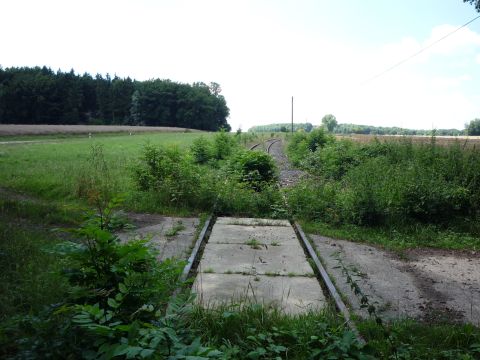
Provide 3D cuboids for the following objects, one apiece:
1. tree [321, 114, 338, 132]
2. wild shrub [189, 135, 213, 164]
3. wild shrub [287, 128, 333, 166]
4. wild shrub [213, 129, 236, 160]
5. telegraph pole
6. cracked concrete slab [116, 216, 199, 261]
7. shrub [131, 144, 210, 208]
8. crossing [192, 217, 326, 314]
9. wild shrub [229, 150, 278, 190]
[{"bbox_3d":[61.855,-38.326,305.793,11.738,13.868,10.500,0,6,0],"label":"tree"},{"bbox_3d":[-1.835,-1.382,21.148,1.014,1.372,1.050,0,6,0],"label":"wild shrub"},{"bbox_3d":[3.155,-1.445,20.141,2.020,1.777,1.900,0,6,0],"label":"wild shrub"},{"bbox_3d":[-0.824,-1.845,23.597,1.236,1.779,1.250,0,6,0],"label":"wild shrub"},{"bbox_3d":[8.314,-9.641,70.388,0.200,7.107,0.200,0,6,0],"label":"telegraph pole"},{"bbox_3d":[-1.290,0.886,6.689,1.220,0.120,2.704,0,6,1],"label":"cracked concrete slab"},{"bbox_3d":[-1.450,-0.086,9.391,1.586,1.322,1.350,0,6,0],"label":"shrub"},{"bbox_3d":[0.190,0.992,5.852,1.282,0.150,4.117,0,6,1],"label":"crossing"},{"bbox_3d":[0.367,-0.229,12.075,1.309,1.140,1.200,0,6,0],"label":"wild shrub"}]

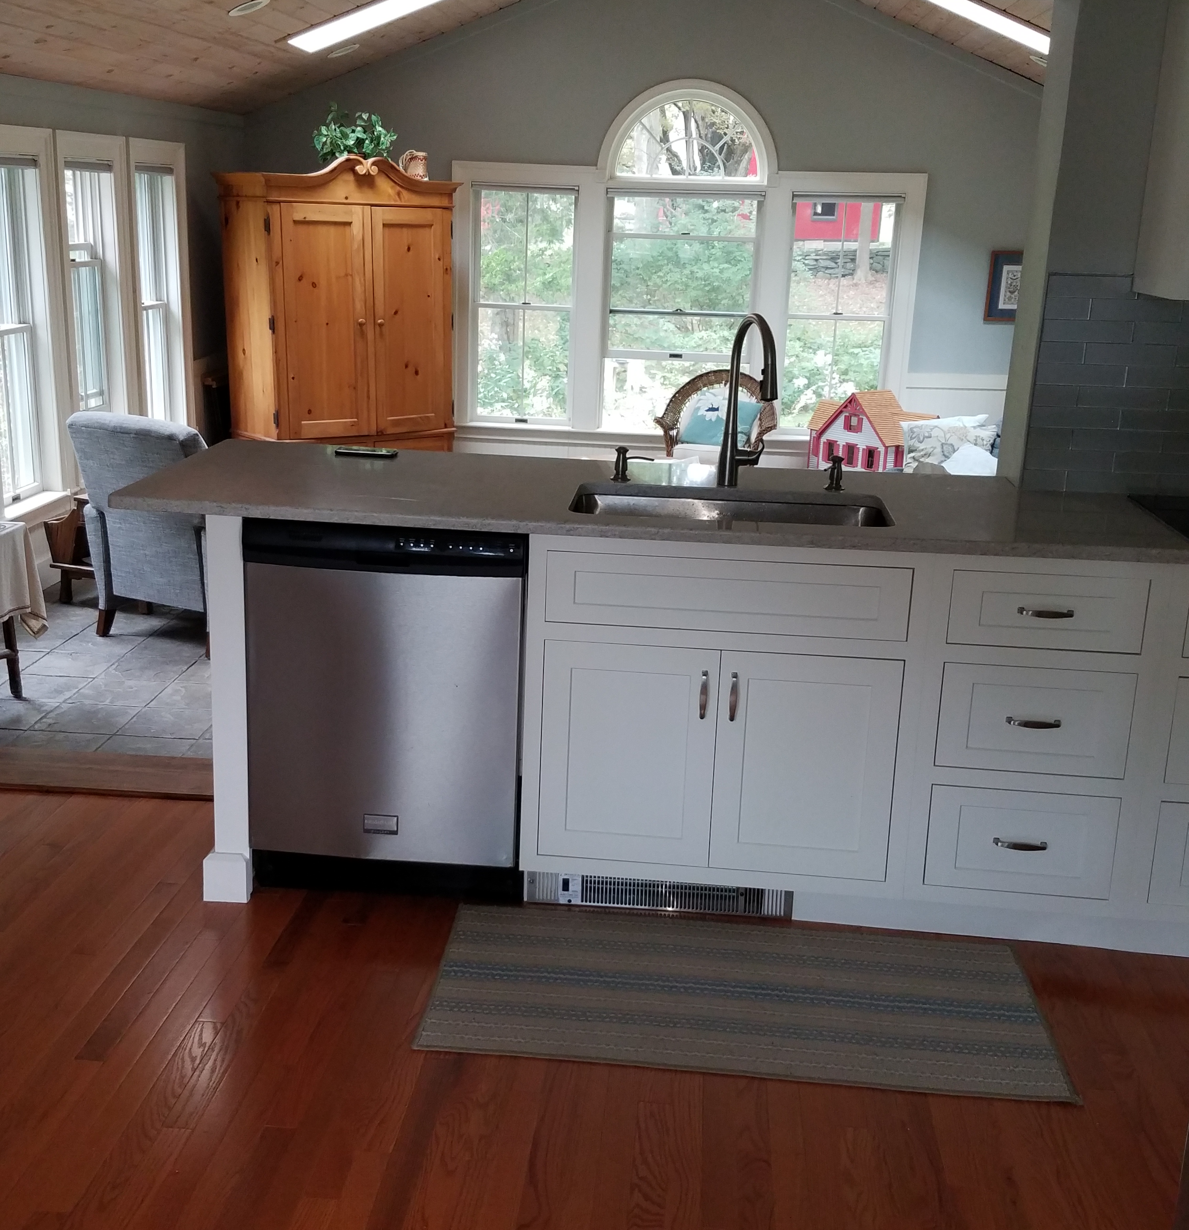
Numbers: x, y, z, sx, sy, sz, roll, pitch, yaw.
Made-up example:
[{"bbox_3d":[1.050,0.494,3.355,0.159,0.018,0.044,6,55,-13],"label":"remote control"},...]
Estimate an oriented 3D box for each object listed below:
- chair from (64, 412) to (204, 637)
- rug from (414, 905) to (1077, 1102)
[{"bbox_3d":[-1.638,-0.373,5.003,0.680,0.951,0.780,9,18,24],"label":"chair"},{"bbox_3d":[0.284,0.765,2.413,1.221,0.010,0.518,3,16,4],"label":"rug"}]

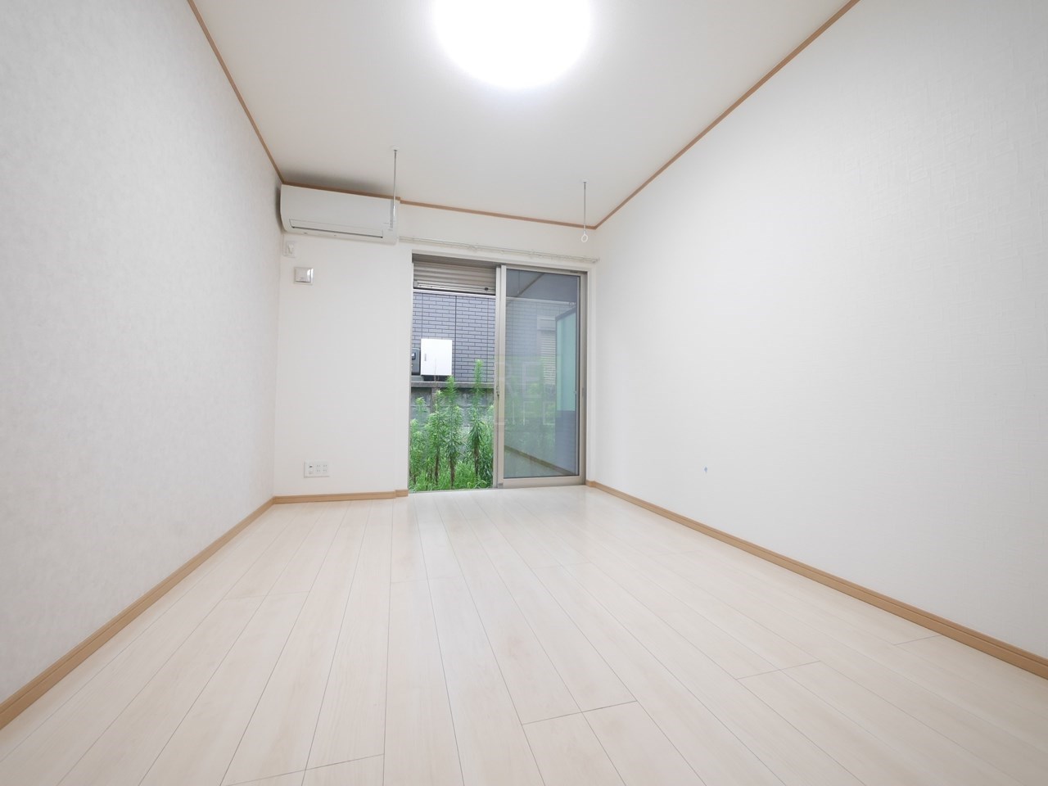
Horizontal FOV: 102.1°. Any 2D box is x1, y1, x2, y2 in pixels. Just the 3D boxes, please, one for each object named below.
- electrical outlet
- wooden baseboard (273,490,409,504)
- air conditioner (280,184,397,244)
[{"bbox_3d":[-1.552,0.568,3.180,0.166,0.123,0.012,1,-2,-17],"label":"electrical outlet"},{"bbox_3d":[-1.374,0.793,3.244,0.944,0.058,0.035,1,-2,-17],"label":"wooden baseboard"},{"bbox_3d":[-1.354,-1.318,3.175,0.785,0.268,0.225,1,-2,-17],"label":"air conditioner"}]

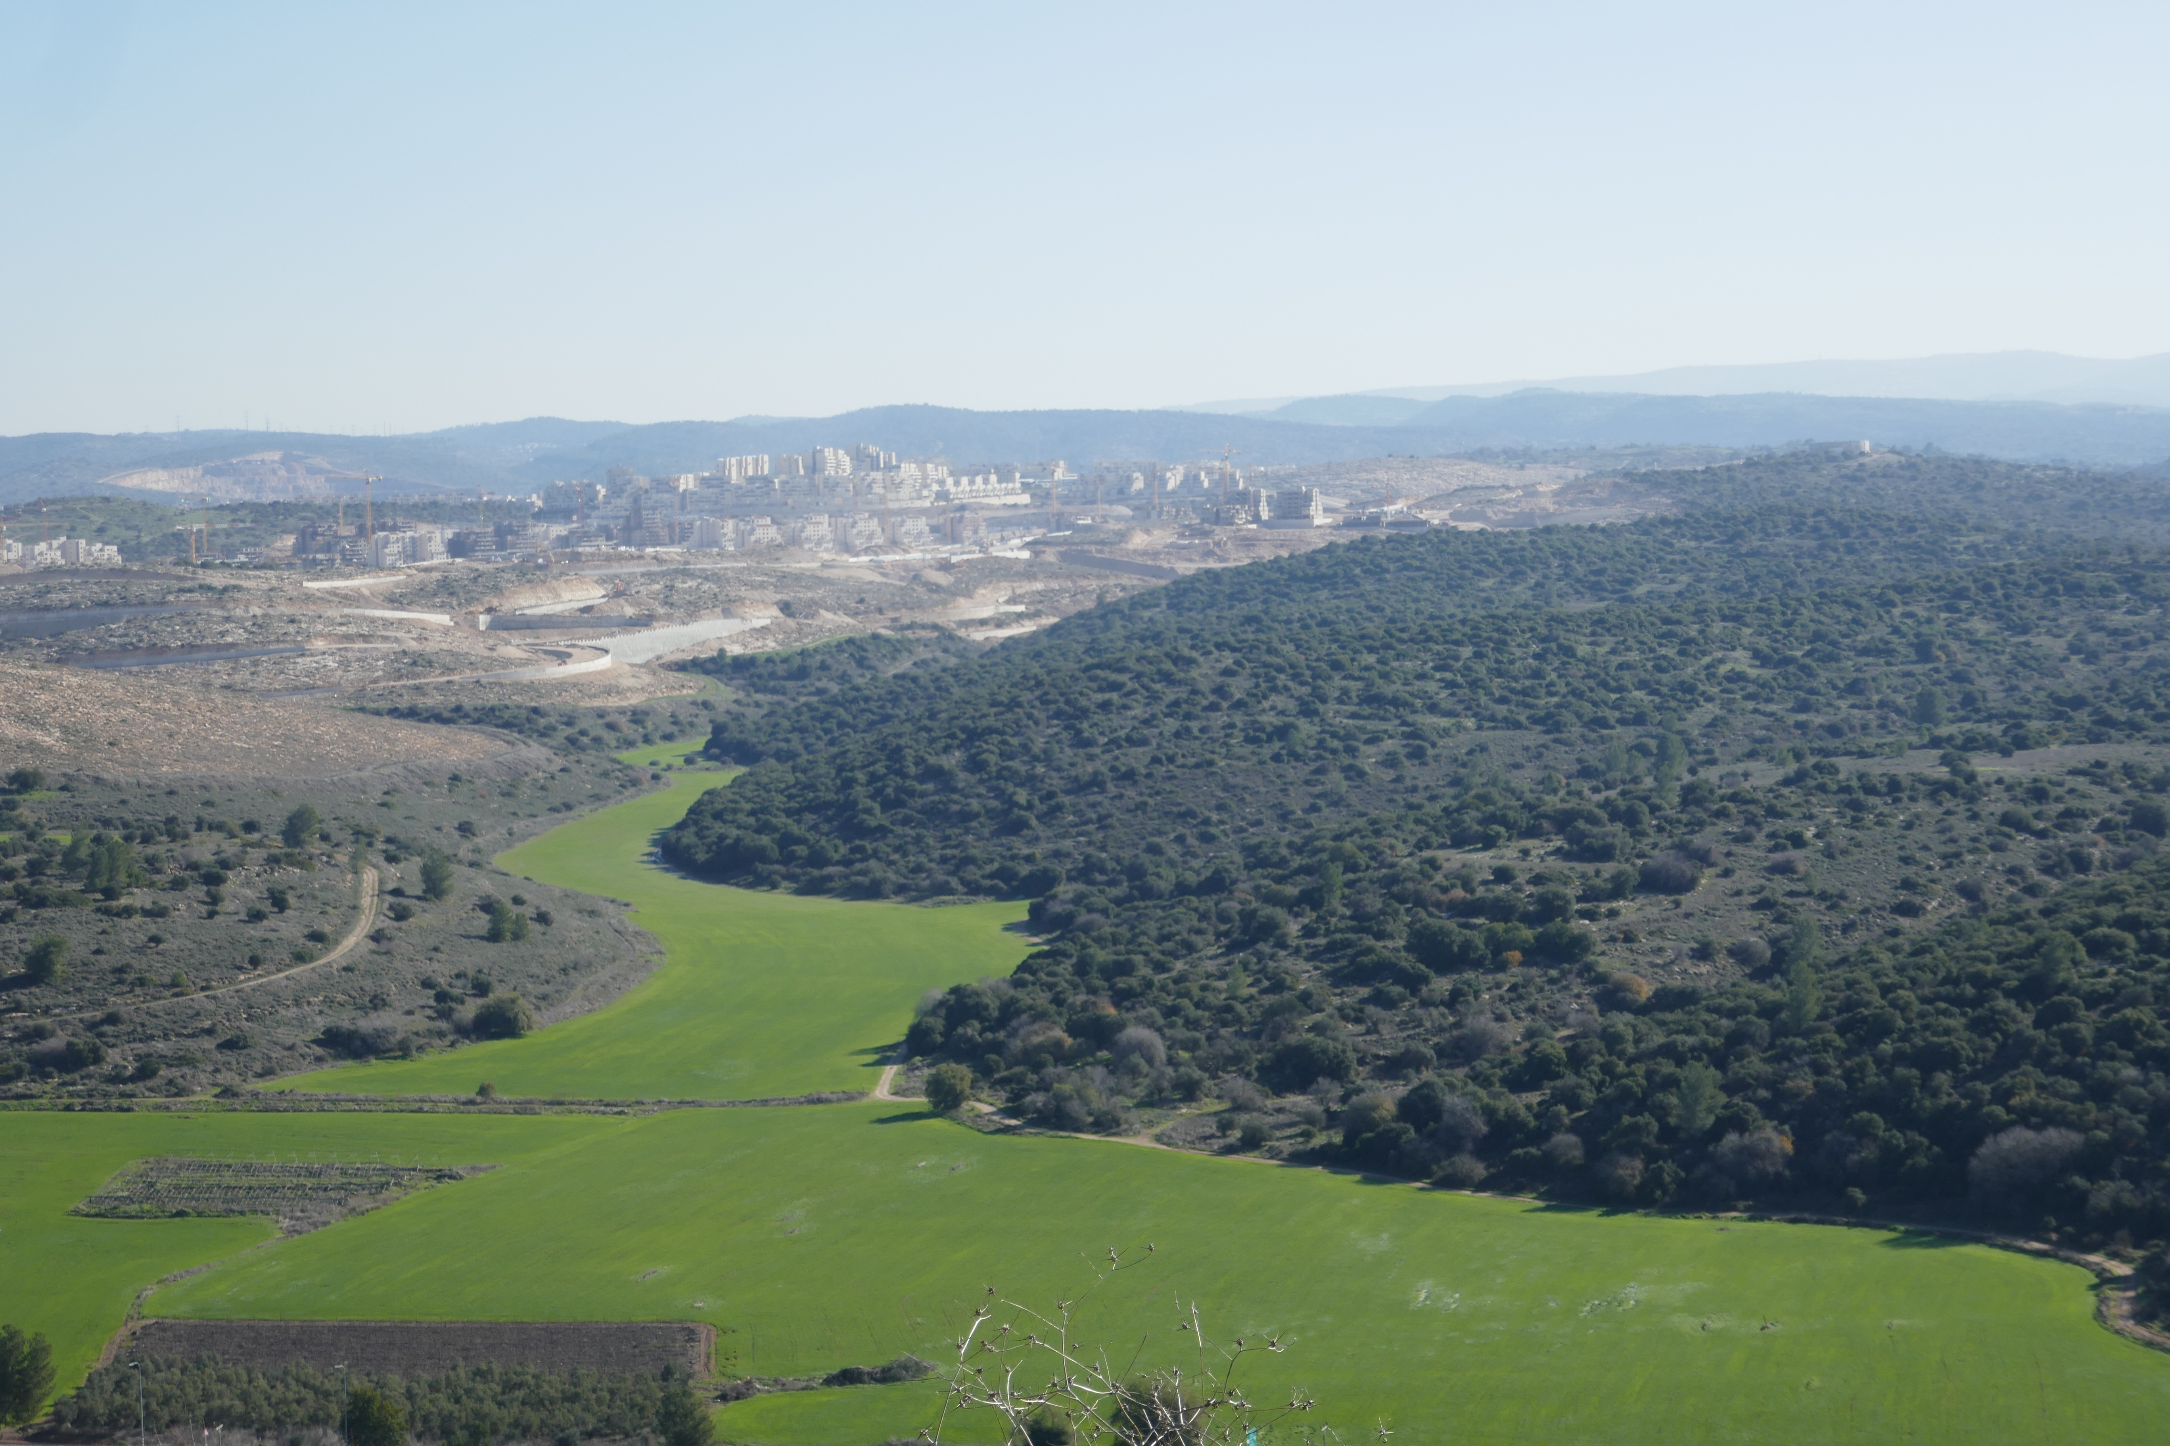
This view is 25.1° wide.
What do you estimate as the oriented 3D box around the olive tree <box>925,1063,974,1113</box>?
[{"bbox_3d":[-26.252,70.581,945.000,9.100,8.800,9.000,-1,3,0],"label":"olive tree"}]

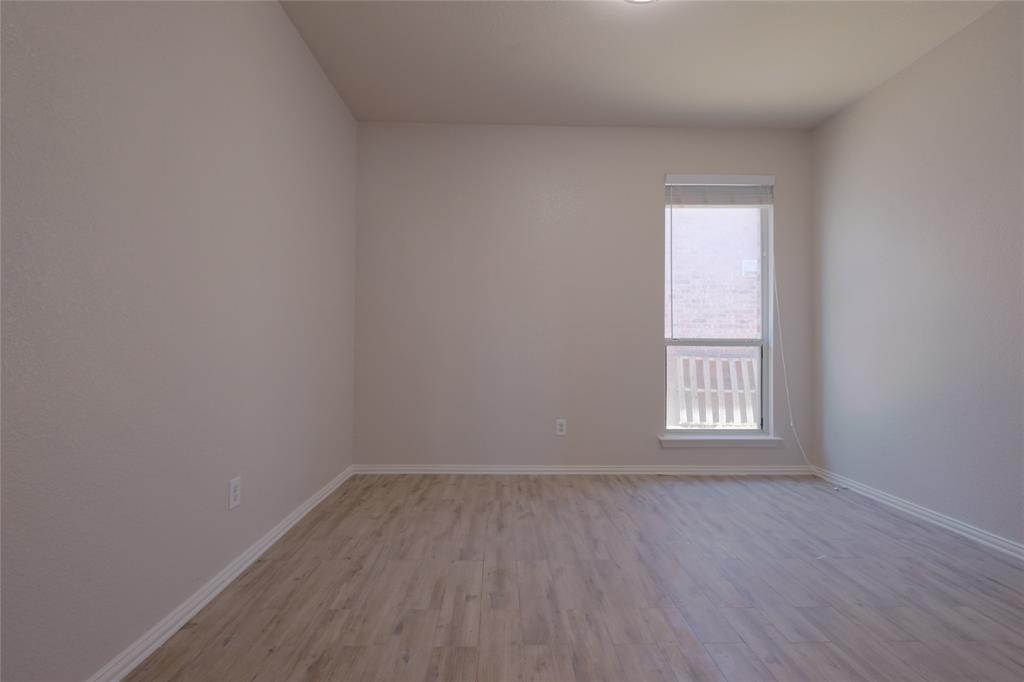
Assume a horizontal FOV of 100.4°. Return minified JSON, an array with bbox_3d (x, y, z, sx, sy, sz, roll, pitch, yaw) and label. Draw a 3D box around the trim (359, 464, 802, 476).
[{"bbox_3d":[0.582,0.993,3.295,3.596,0.078,0.015,0,-1,-2],"label":"trim"}]

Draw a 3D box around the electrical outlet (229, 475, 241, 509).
[{"bbox_3d":[-1.170,0.644,1.812,0.010,0.121,0.075,0,-1,-2],"label":"electrical outlet"}]

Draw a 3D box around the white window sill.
[{"bbox_3d":[1.620,0.792,3.346,0.978,0.079,0.104,0,-1,-2],"label":"white window sill"}]

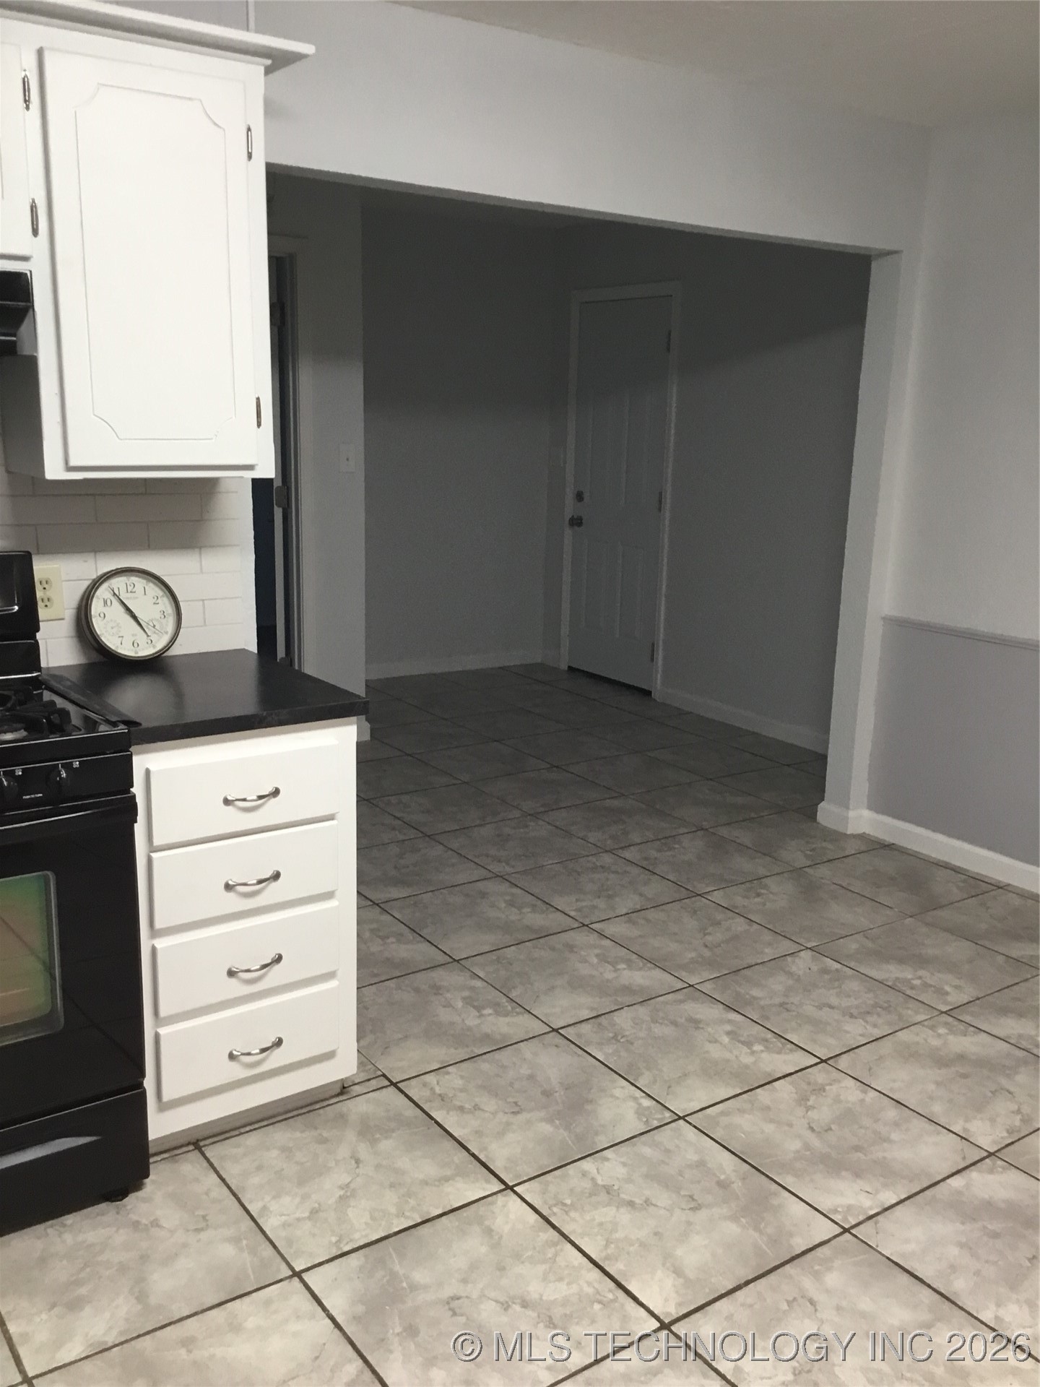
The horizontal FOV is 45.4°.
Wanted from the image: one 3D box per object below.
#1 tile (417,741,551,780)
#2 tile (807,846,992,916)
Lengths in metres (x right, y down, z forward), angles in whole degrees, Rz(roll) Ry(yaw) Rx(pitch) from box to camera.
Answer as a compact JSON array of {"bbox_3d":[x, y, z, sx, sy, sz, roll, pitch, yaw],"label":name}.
[{"bbox_3d":[-0.161,0.298,5.330,0.452,0.012,0.452,-7,16,-35],"label":"tile"},{"bbox_3d":[1.265,0.622,4.156,0.450,0.010,0.450,-7,16,-35],"label":"tile"}]

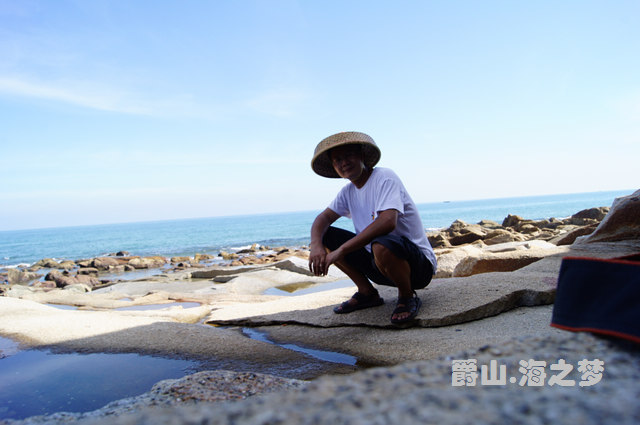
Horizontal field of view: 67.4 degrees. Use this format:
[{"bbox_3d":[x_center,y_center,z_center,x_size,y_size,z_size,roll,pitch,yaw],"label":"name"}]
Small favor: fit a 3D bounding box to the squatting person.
[{"bbox_3d":[0.290,0.060,2.560,0.580,0.980,0.740,-4,0,44],"label":"squatting person"}]

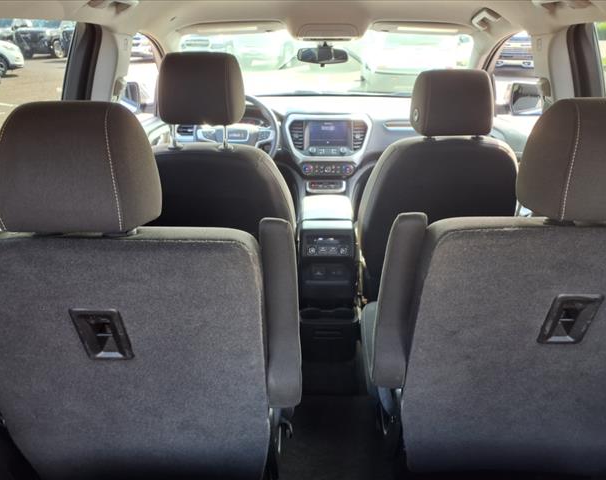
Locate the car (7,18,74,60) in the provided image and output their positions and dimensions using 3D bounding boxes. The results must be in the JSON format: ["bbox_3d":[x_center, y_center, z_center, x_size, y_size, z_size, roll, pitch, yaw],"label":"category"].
[{"bbox_3d":[-14.382,-11.711,29.075,2.050,1.920,5.600,1,23,3],"label":"car"}]

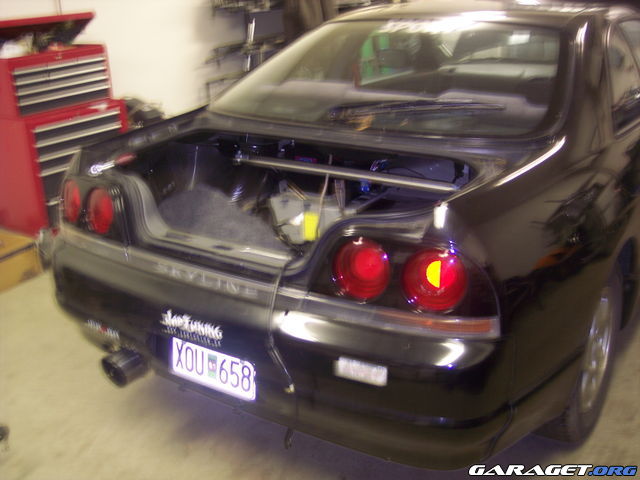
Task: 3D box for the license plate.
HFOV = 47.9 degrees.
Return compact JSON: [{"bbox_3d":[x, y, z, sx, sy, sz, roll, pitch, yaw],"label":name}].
[{"bbox_3d":[-0.302,0.359,2.022,0.300,0.110,0.012,12,20,31],"label":"license plate"}]

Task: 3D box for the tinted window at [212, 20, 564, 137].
[{"bbox_3d":[0.267,-0.602,2.622,1.300,0.100,0.780,11,48,31],"label":"tinted window"}]

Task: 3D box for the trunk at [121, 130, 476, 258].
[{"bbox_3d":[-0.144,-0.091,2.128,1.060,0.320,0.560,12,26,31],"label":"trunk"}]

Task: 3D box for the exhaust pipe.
[{"bbox_3d":[-0.631,0.404,2.392,0.105,0.105,0.160,12,26,31],"label":"exhaust pipe"}]

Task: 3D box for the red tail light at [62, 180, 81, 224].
[{"bbox_3d":[-0.783,-0.128,2.303,0.050,0.150,0.150,-13,24,-39],"label":"red tail light"}]

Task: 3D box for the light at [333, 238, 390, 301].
[{"bbox_3d":[0.107,0.068,1.713,0.150,0.150,0.050,7,18,23],"label":"light"}]

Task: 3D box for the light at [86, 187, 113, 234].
[{"bbox_3d":[-0.652,-0.086,2.185,0.150,0.150,0.050,17,23,40],"label":"light"}]

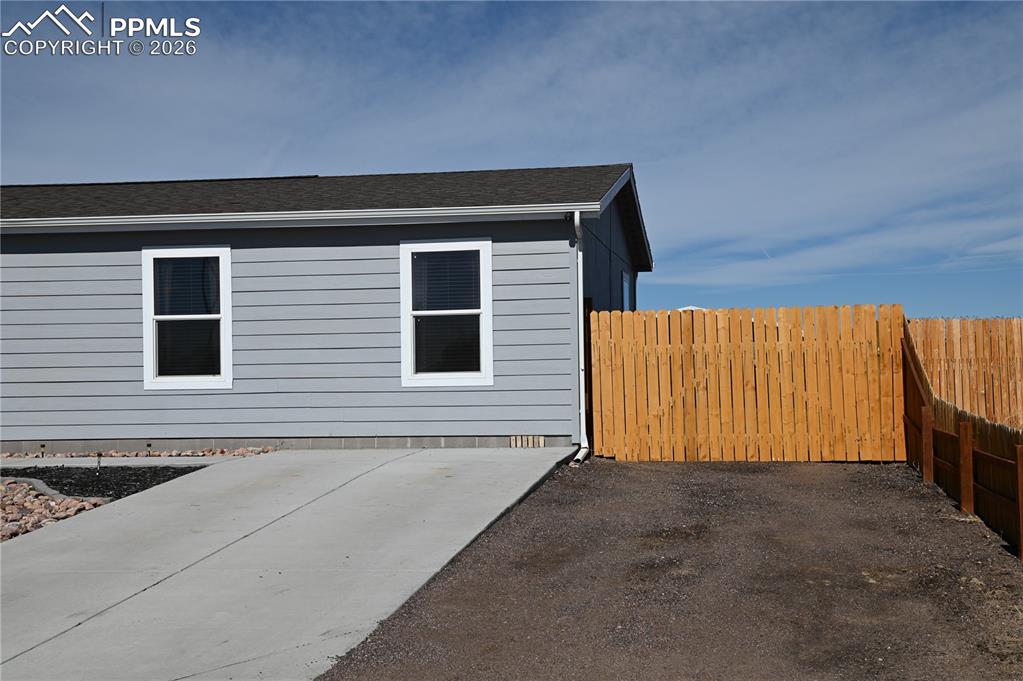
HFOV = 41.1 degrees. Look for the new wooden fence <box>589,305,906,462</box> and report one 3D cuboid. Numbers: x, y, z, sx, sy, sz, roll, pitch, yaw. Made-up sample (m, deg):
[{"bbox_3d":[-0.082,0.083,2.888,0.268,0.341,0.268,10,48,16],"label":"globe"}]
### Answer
[{"bbox_3d":[2.790,0.525,16.250,3.660,1.840,0.100,-1,-1,7],"label":"new wooden fence"}]

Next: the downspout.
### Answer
[{"bbox_3d":[0.795,-0.030,15.830,0.140,2.930,0.400,-1,-1,7],"label":"downspout"}]

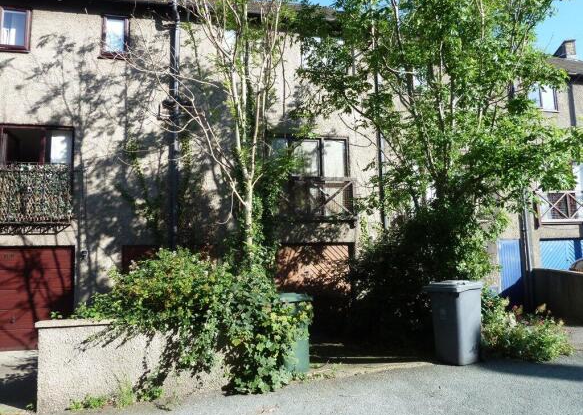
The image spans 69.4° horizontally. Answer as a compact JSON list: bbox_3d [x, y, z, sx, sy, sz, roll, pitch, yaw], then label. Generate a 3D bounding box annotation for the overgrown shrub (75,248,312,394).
[{"bbox_3d":[-1.044,1.336,5.099,2.500,1.640,1.300,0,-7,-12],"label":"overgrown shrub"}]

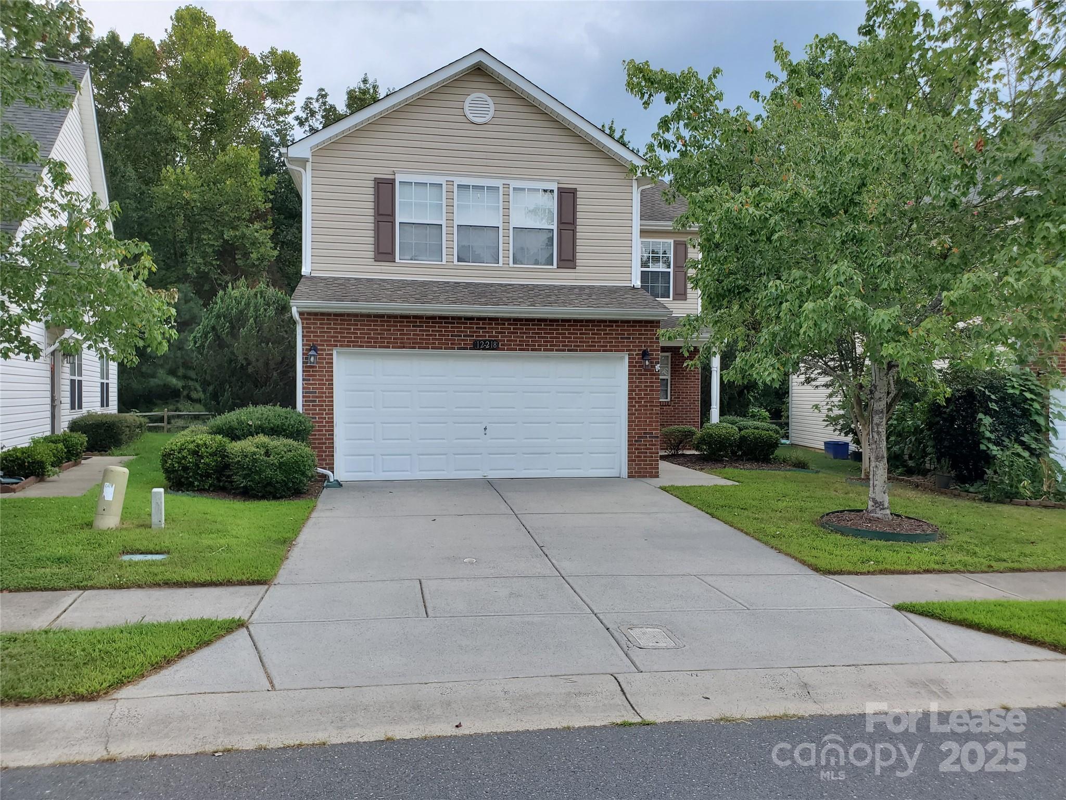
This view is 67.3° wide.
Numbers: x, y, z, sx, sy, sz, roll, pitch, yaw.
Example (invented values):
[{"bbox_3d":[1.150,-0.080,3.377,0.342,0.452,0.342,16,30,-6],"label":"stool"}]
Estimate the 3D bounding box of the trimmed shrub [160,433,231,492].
[{"bbox_3d":[-5.299,0.956,12.610,1.170,0.820,1.150,0,1,-10],"label":"trimmed shrub"}]

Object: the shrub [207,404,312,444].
[{"bbox_3d":[-4.472,0.724,13.108,1.730,1.240,1.400,0,1,-10],"label":"shrub"}]

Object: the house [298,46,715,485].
[{"bbox_3d":[-0.416,-2.539,19.719,9.690,7.720,13.000,0,1,-10],"label":"house"}]

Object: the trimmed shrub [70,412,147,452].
[{"bbox_3d":[-9.527,0.676,17.908,1.600,0.820,2.000,0,1,-20],"label":"trimmed shrub"}]

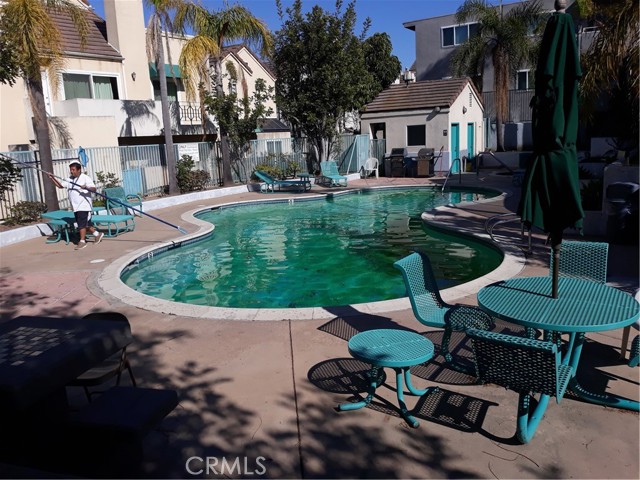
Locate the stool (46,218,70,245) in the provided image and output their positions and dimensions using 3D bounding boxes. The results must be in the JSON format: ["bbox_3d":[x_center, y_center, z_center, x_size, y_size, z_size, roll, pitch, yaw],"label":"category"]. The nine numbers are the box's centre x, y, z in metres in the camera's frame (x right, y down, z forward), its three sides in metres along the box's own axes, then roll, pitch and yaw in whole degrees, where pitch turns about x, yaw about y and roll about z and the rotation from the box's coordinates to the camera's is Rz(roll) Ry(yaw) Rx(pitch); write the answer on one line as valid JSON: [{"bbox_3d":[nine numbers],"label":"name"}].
[{"bbox_3d":[-5.302,-0.153,10.516,0.430,0.440,0.430,-8,13,-27],"label":"stool"}]

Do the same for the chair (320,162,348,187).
[{"bbox_3d":[0.469,-2.496,19.684,0.640,0.850,1.750,-5,12,-14],"label":"chair"}]

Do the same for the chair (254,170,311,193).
[{"bbox_3d":[-1.313,-2.063,18.164,1.880,0.750,0.650,-2,12,3],"label":"chair"}]

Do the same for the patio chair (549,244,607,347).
[{"bbox_3d":[2.096,0.539,4.338,0.480,0.910,0.640,5,14,33],"label":"patio chair"}]

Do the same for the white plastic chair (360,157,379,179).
[{"bbox_3d":[2.148,-3.007,21.810,0.560,0.830,0.580,-3,12,-4],"label":"white plastic chair"}]

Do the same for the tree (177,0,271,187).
[{"bbox_3d":[-3.411,-5.108,18.522,3.300,6.200,3.300,-3,12,0],"label":"tree"}]

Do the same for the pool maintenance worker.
[{"bbox_3d":[-4.715,-0.685,9.922,0.720,1.670,0.720,7,15,40],"label":"pool maintenance worker"}]

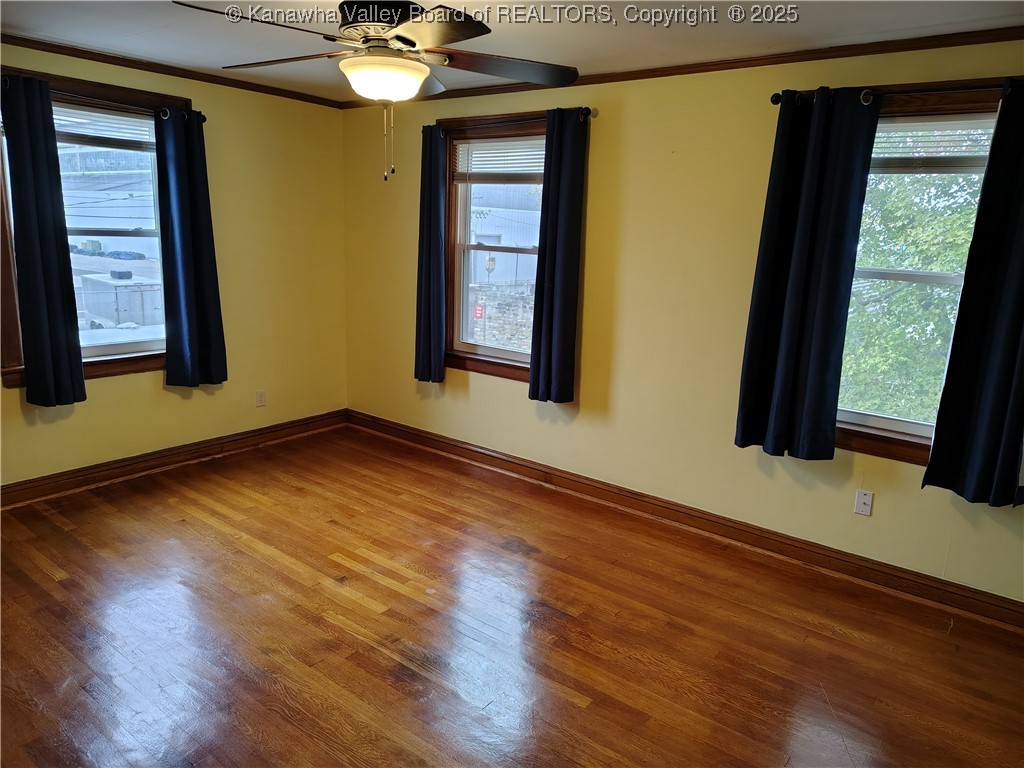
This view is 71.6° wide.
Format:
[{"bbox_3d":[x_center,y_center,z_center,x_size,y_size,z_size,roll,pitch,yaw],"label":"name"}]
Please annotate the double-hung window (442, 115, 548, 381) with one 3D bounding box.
[{"bbox_3d":[-0.068,-0.832,4.436,1.118,1.605,0.070,12,16,37],"label":"double-hung window"}]

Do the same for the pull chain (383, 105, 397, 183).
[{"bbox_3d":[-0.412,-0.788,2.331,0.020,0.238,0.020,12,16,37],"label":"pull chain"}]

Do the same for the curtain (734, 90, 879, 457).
[{"bbox_3d":[1.338,-0.480,3.282,0.421,1.625,0.110,12,16,37],"label":"curtain"}]

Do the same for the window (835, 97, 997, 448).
[{"bbox_3d":[1.702,-0.434,3.025,0.960,1.520,0.110,12,16,36],"label":"window"}]

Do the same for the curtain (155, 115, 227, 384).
[{"bbox_3d":[-1.945,-0.799,4.340,0.110,1.610,0.322,12,16,37],"label":"curtain"}]

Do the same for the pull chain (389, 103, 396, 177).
[{"bbox_3d":[-0.392,-0.802,2.332,0.018,0.219,0.018,12,16,37],"label":"pull chain"}]

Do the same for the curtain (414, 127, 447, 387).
[{"bbox_3d":[-0.545,-0.837,4.720,0.184,1.654,0.110,12,16,37],"label":"curtain"}]

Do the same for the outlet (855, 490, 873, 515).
[{"bbox_3d":[1.653,0.559,3.333,0.070,0.114,0.007,12,16,37],"label":"outlet"}]

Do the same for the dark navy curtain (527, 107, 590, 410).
[{"bbox_3d":[0.267,-0.715,4.094,0.274,1.632,0.110,12,16,37],"label":"dark navy curtain"}]

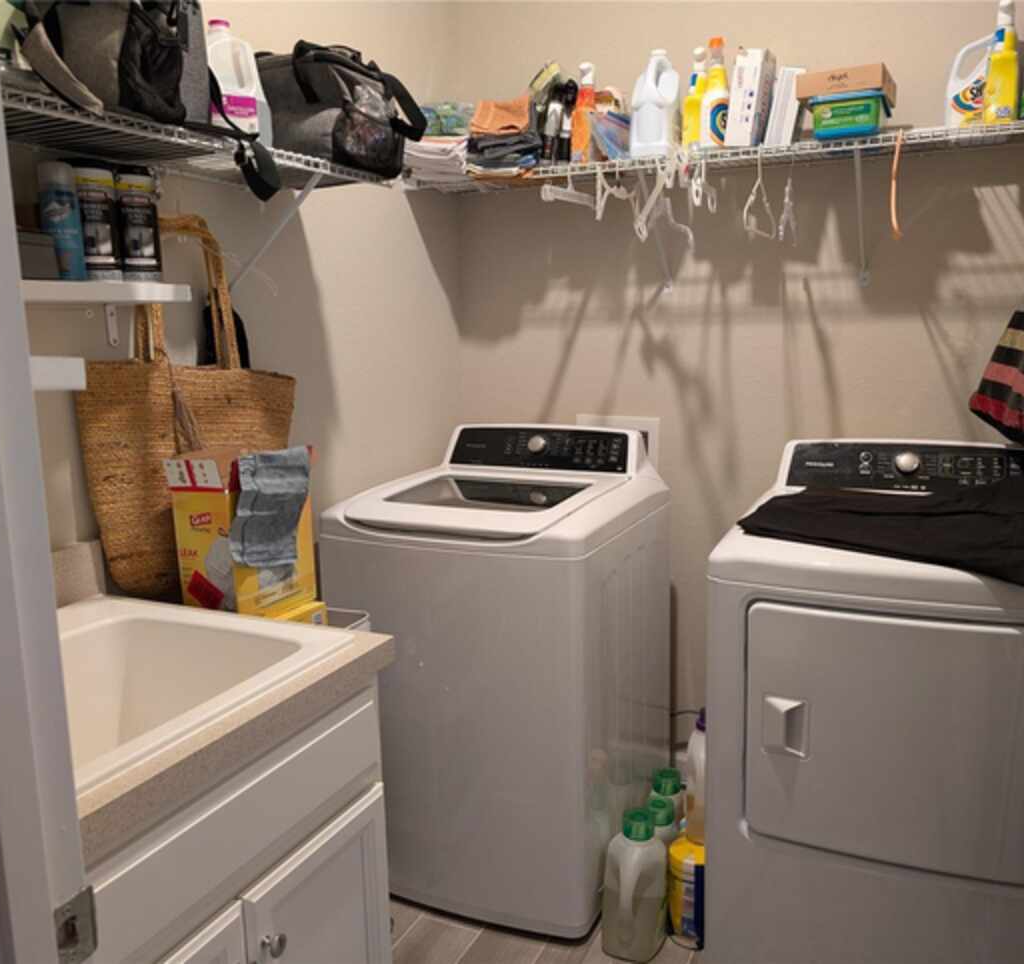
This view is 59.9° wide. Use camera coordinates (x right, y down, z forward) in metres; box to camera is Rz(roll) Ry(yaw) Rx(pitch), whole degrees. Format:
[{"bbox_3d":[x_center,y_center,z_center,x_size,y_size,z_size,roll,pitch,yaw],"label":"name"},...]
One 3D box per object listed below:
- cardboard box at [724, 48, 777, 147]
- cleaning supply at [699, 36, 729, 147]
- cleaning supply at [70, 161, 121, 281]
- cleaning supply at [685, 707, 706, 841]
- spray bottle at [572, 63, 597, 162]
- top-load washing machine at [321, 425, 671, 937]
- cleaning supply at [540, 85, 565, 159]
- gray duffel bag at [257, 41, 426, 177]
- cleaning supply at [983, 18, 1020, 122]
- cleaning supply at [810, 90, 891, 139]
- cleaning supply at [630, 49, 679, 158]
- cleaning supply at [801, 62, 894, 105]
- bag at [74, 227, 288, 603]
[{"bbox_3d":[0.669,-1.061,2.489,0.075,0.245,0.125,11,13,28],"label":"cardboard box"},{"bbox_3d":[0.515,-0.932,2.145,0.089,0.257,0.068,3,11,24],"label":"cleaning supply"},{"bbox_3d":[-0.679,-0.420,1.470,0.062,0.187,0.062,-8,12,-34],"label":"cleaning supply"},{"bbox_3d":[0.440,0.676,2.042,0.095,0.328,0.080,3,11,24],"label":"cleaning supply"},{"bbox_3d":[0.192,-0.955,2.327,0.068,0.258,0.092,1,10,15],"label":"spray bottle"},{"bbox_3d":[0.001,0.446,2.372,0.683,1.114,0.686,3,11,24],"label":"top-load washing machine"},{"bbox_3d":[0.116,-0.940,2.384,0.060,0.213,0.063,1,10,14],"label":"cleaning supply"},{"bbox_3d":[-0.433,-0.853,2.110,0.340,0.265,0.270,3,10,24],"label":"gray duffel bag"},{"bbox_3d":[1.236,-1.048,2.250,0.078,0.295,0.095,6,12,38],"label":"cleaning supply"},{"bbox_3d":[0.802,-0.845,2.110,0.159,0.086,0.219,3,11,24],"label":"cleaning supply"},{"bbox_3d":[0.367,-0.943,2.234,0.119,0.254,0.110,3,11,24],"label":"cleaning supply"},{"bbox_3d":[0.928,-1.077,2.459,0.213,0.061,0.230,4,11,30],"label":"cleaning supply"},{"bbox_3d":[-0.598,-0.149,1.748,0.140,0.650,0.460,3,11,27],"label":"bag"}]

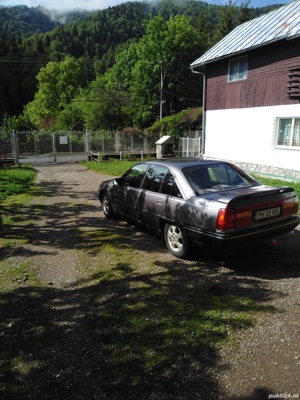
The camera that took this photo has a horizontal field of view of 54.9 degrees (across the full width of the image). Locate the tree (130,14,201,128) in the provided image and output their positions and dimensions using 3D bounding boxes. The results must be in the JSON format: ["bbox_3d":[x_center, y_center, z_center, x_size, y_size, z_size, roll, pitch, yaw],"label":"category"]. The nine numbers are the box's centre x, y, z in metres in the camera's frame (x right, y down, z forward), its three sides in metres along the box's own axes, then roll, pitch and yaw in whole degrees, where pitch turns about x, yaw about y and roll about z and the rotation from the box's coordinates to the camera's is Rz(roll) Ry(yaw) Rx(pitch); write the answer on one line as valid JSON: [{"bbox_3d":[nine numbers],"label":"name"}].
[{"bbox_3d":[1.600,-12.000,29.200,7.200,11.800,7.000,0,13,0],"label":"tree"}]

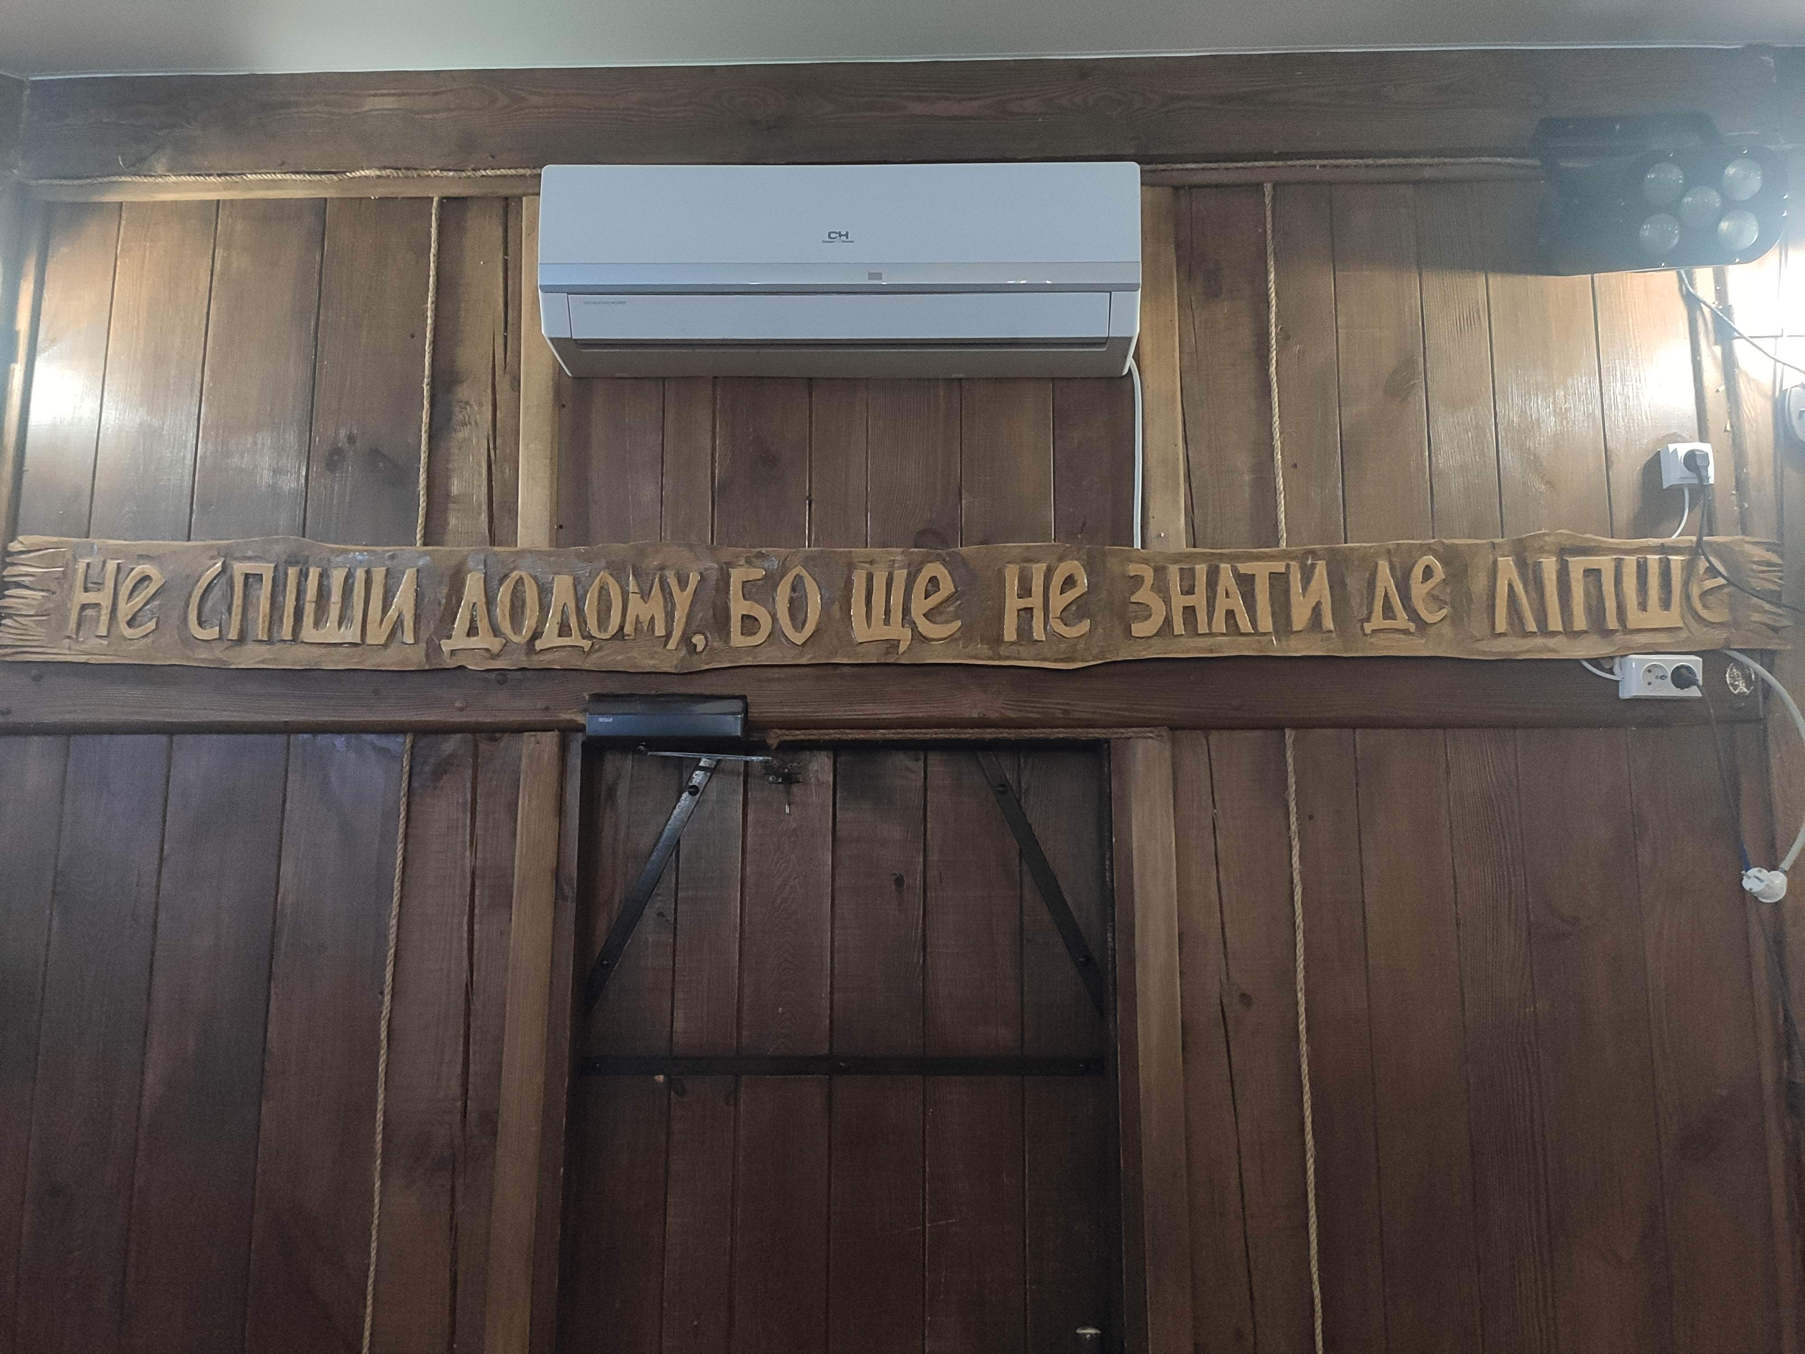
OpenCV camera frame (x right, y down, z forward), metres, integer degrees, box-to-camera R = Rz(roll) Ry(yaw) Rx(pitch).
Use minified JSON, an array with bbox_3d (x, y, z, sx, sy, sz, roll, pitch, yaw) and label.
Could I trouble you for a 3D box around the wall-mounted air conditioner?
[{"bbox_3d":[-0.090,-0.618,2.066,0.871,0.260,0.200,0,-9,1],"label":"wall-mounted air conditioner"}]

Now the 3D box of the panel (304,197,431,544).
[{"bbox_3d":[-0.903,-0.526,2.316,0.193,0.616,0.020,0,-9,2],"label":"panel"}]

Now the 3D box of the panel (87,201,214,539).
[{"bbox_3d":[-1.278,-0.529,2.329,0.172,0.609,0.020,0,-9,2],"label":"panel"}]

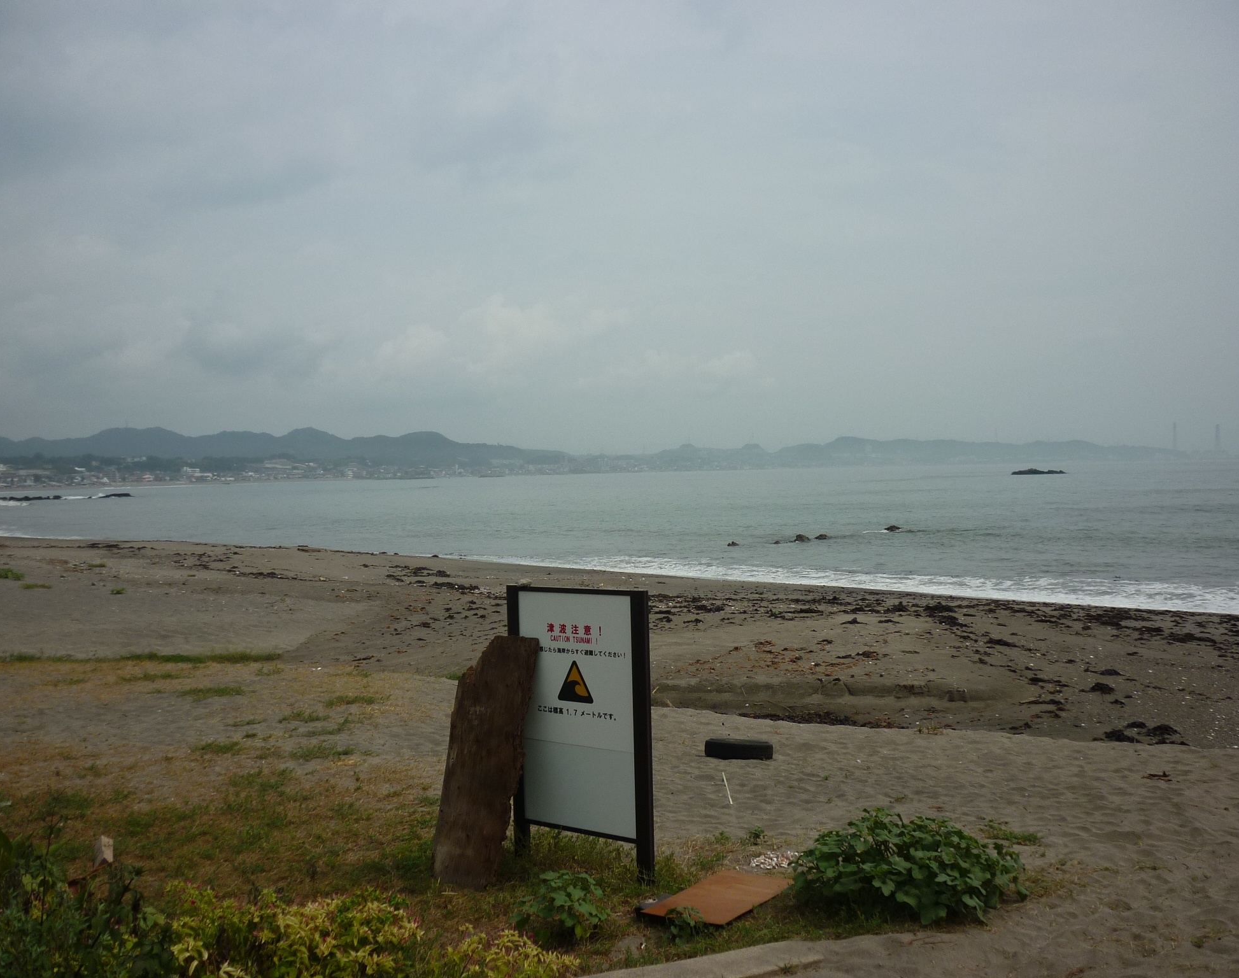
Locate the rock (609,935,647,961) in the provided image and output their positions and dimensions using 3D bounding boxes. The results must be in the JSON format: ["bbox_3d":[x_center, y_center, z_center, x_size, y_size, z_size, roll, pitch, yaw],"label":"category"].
[{"bbox_3d":[0.042,2.364,6.399,0.194,0.098,0.155,-1,1,0],"label":"rock"}]

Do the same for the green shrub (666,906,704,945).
[{"bbox_3d":[0.345,2.313,6.589,0.209,0.182,0.199,-1,1,3],"label":"green shrub"}]

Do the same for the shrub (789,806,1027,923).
[{"bbox_3d":[1.645,2.130,7.120,1.320,0.480,1.060,-1,1,13],"label":"shrub"}]

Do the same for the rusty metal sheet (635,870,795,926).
[{"bbox_3d":[0.593,2.367,7.201,0.490,0.035,0.940,-1,-1,30],"label":"rusty metal sheet"}]

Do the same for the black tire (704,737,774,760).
[{"bbox_3d":[1.048,2.285,10.880,0.600,0.165,0.600,2,-4,5],"label":"black tire"}]

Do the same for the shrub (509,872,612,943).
[{"bbox_3d":[-0.321,2.265,6.764,0.550,0.320,0.500,-1,1,-3],"label":"shrub"}]

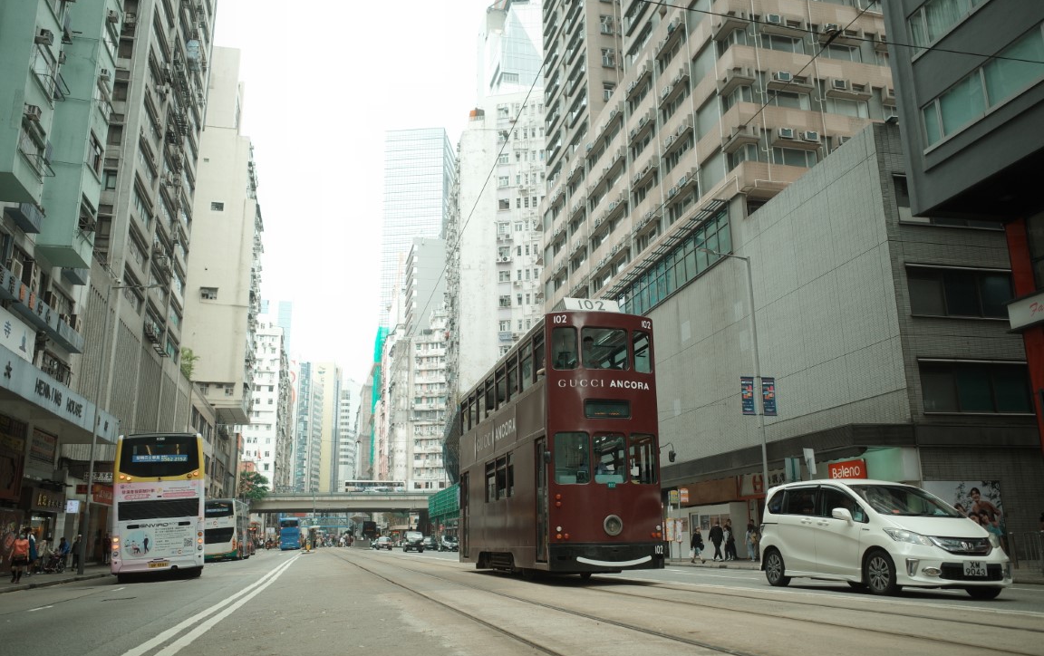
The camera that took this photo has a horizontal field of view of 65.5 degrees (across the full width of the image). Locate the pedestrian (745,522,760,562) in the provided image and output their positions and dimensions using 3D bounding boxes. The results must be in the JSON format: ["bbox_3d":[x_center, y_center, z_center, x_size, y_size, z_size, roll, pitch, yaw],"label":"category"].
[{"bbox_3d":[9.912,9.216,35.006,0.460,1.610,0.500,9,-18,-34],"label":"pedestrian"}]

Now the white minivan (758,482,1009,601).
[{"bbox_3d":[5.484,3.276,12.825,1.700,1.715,4.230,5,-16,-12],"label":"white minivan"}]

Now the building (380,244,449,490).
[{"bbox_3d":[-25.462,16.048,195.091,13.000,71.000,32.000,3,-15,-14],"label":"building"}]

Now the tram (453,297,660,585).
[{"bbox_3d":[0.360,2.892,17.724,2.000,4.850,8.800,3,-15,-14],"label":"tram"}]

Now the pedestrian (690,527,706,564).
[{"bbox_3d":[7.741,9.663,36.105,0.500,1.530,0.550,12,-20,-41],"label":"pedestrian"}]

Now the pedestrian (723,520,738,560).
[{"bbox_3d":[9.018,9.125,35.018,0.500,1.710,0.500,-14,-20,40],"label":"pedestrian"}]

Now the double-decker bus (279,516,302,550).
[{"bbox_3d":[-33.051,29.725,116.612,2.530,4.380,11.500,3,-15,-14],"label":"double-decker bus"}]

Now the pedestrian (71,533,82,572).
[{"bbox_3d":[-21.256,10.803,39.014,0.520,1.680,0.450,12,-20,-40],"label":"pedestrian"}]

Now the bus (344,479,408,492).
[{"bbox_3d":[-29.606,33.128,163.480,12.000,4.400,2.500,3,-15,-14],"label":"bus"}]

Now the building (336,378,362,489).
[{"bbox_3d":[-80.469,62.948,378.185,11.000,77.020,13.000,2,-15,-11],"label":"building"}]

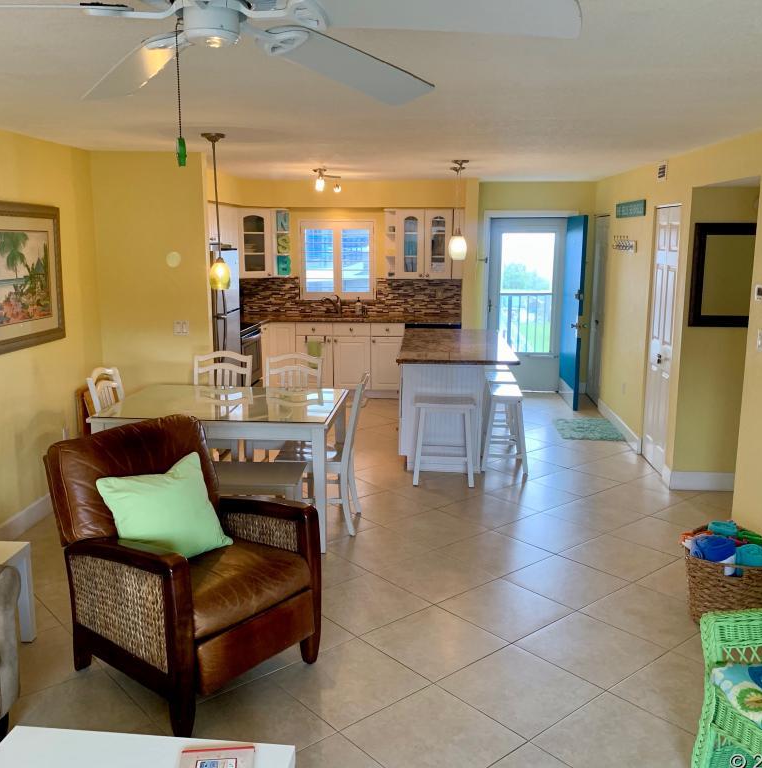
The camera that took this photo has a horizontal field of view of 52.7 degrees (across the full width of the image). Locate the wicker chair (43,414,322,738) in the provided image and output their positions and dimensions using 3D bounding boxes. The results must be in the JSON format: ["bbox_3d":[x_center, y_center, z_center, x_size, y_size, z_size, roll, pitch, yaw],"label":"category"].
[{"bbox_3d":[-0.816,0.681,3.159,0.910,0.960,0.730,9,13,40],"label":"wicker chair"}]

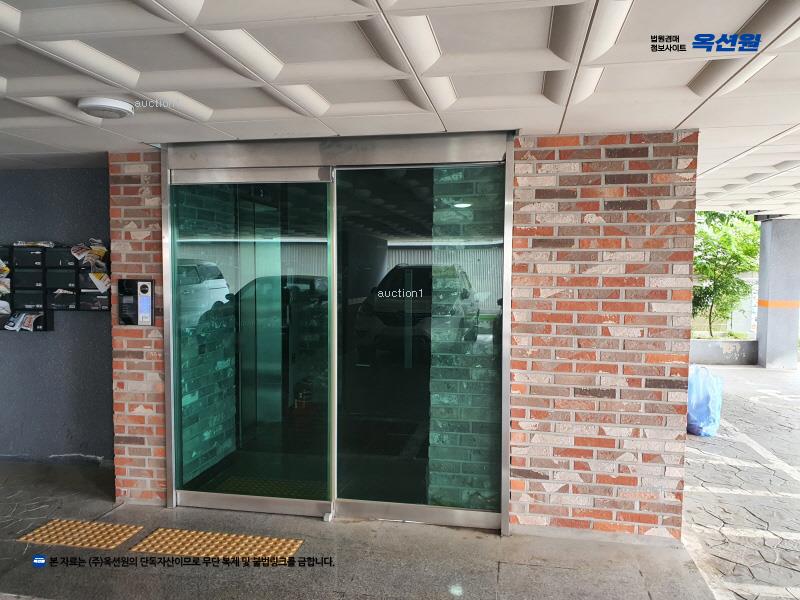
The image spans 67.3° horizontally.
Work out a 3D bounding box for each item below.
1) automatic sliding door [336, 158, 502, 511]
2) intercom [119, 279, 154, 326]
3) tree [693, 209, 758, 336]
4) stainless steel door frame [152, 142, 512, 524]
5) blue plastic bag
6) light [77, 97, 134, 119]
[{"bbox_3d":[0.109,0.262,3.584,1.040,2.105,0.050,1,4,11],"label":"automatic sliding door"},{"bbox_3d":[-1.698,0.020,3.878,0.250,0.298,0.028,1,3,11],"label":"intercom"},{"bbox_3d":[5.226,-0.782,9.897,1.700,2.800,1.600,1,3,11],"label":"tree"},{"bbox_3d":[-0.419,0.189,3.644,2.161,2.303,0.150,1,4,11],"label":"stainless steel door frame"},{"bbox_3d":[2.796,0.926,5.628,0.440,0.700,0.400,1,3,11],"label":"blue plastic bag"},{"bbox_3d":[-1.376,-0.897,2.823,0.237,0.045,0.237,1,3,11],"label":"light"}]

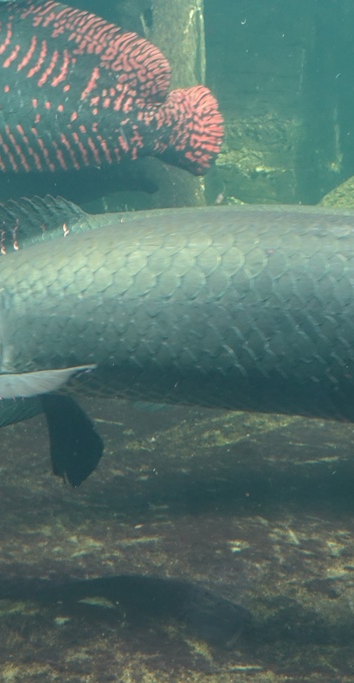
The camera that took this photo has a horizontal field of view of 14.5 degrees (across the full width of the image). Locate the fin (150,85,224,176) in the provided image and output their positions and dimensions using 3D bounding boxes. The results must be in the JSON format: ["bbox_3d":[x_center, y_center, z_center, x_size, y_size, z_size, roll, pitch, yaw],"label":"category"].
[{"bbox_3d":[0.021,-0.424,2.800,0.142,0.172,0.050,6,6,-7],"label":"fin"}]

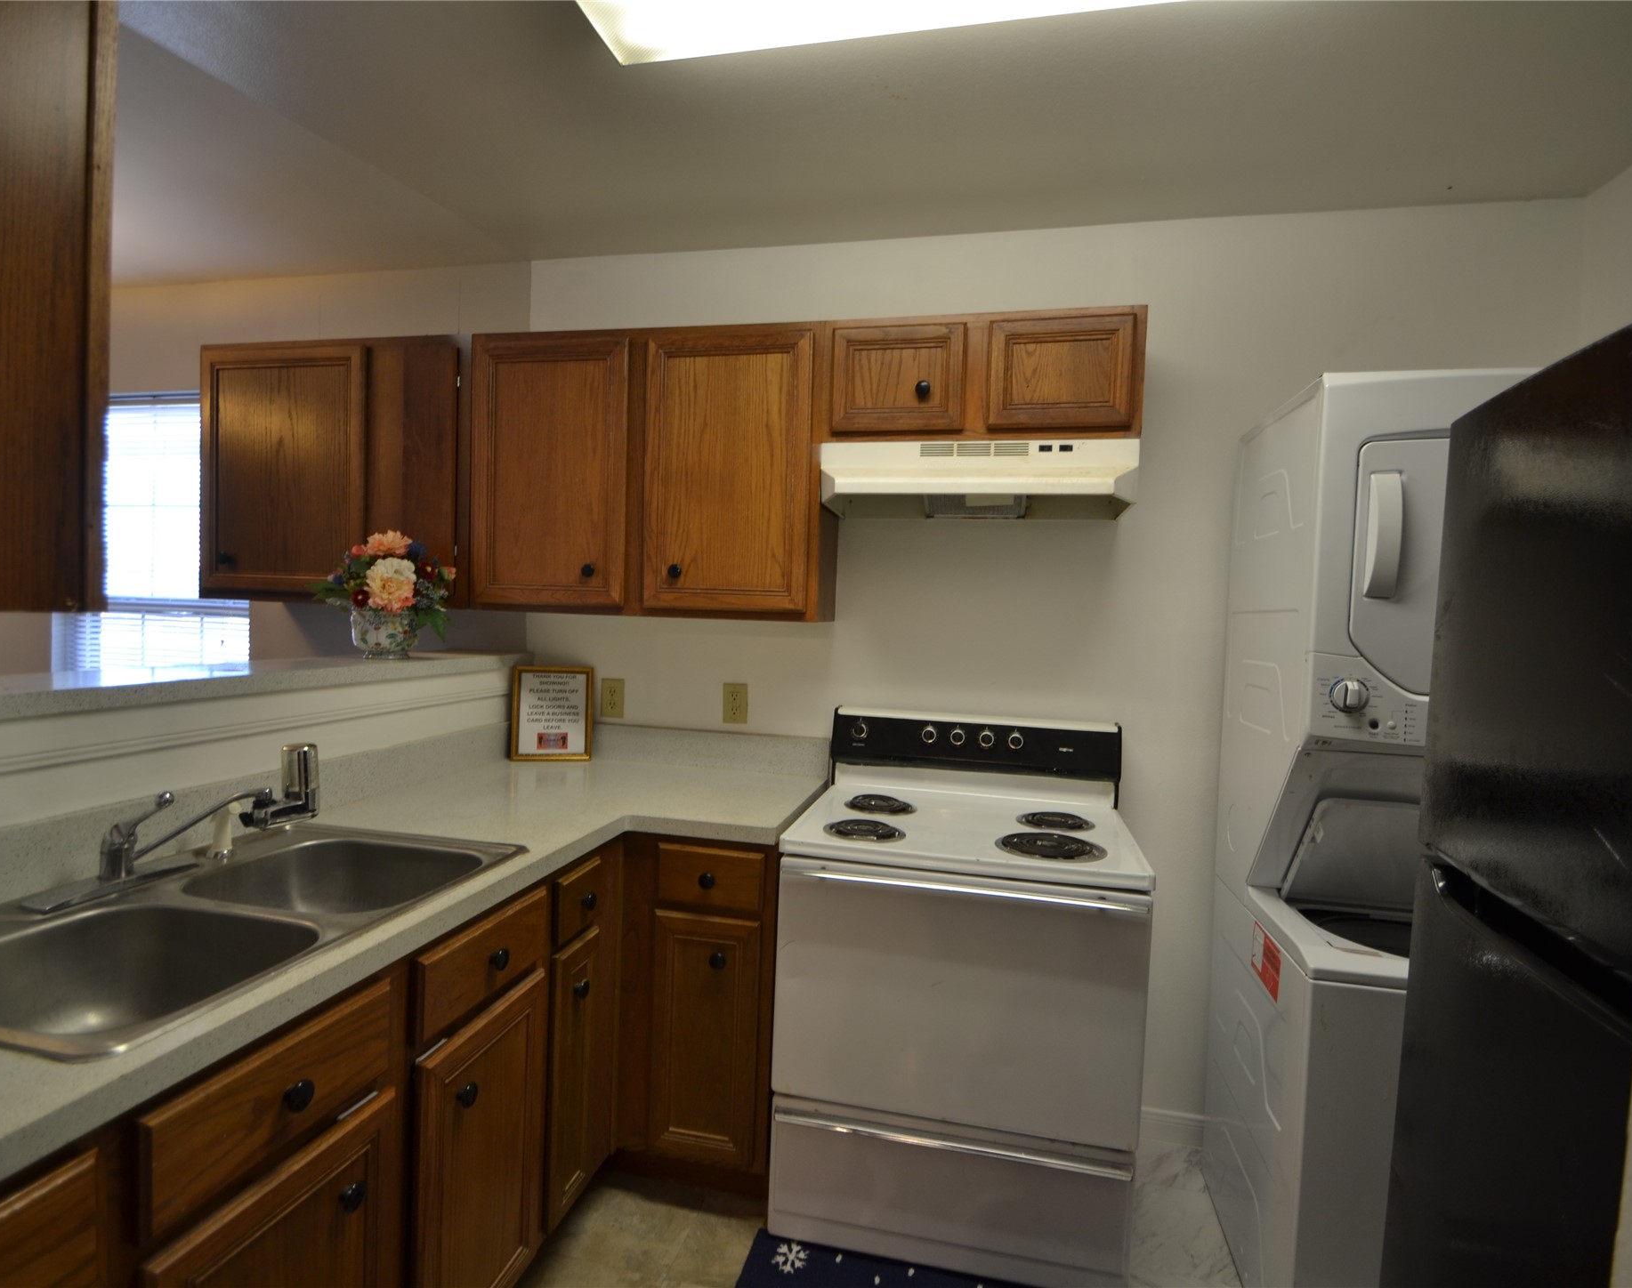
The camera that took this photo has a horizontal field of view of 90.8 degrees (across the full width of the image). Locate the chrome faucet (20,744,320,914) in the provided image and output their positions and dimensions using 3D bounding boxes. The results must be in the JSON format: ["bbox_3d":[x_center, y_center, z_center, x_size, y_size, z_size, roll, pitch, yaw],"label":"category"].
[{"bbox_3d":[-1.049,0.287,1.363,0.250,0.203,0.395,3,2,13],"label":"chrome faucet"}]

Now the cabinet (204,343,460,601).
[{"bbox_3d":[-1.436,-0.512,2.535,0.901,0.769,0.325,3,2,13],"label":"cabinet"}]

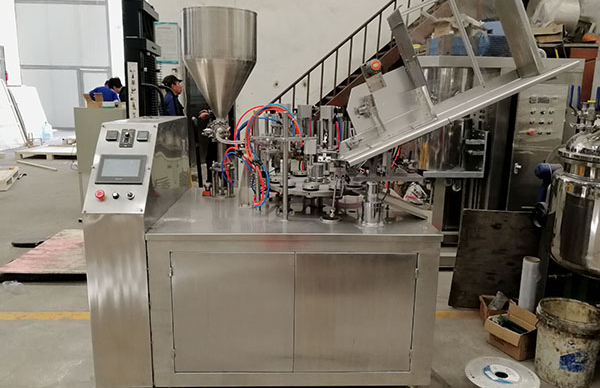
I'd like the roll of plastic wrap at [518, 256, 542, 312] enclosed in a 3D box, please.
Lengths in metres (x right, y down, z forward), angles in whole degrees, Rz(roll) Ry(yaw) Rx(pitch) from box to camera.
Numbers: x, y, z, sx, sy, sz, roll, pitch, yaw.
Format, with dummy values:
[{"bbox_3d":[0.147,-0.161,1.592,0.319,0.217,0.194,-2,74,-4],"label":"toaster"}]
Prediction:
[{"bbox_3d":[1.465,0.639,2.982,0.104,0.450,0.104,1,11,0],"label":"roll of plastic wrap"}]

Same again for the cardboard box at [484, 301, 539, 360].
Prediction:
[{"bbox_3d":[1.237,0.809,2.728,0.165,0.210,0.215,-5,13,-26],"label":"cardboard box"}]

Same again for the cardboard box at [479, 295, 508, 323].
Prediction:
[{"bbox_3d":[1.306,0.783,3.041,0.220,0.140,0.200,3,11,8],"label":"cardboard box"}]

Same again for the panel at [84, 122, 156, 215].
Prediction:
[{"bbox_3d":[-0.786,-0.124,2.067,0.257,0.460,0.040,1,-27,-2],"label":"panel"}]

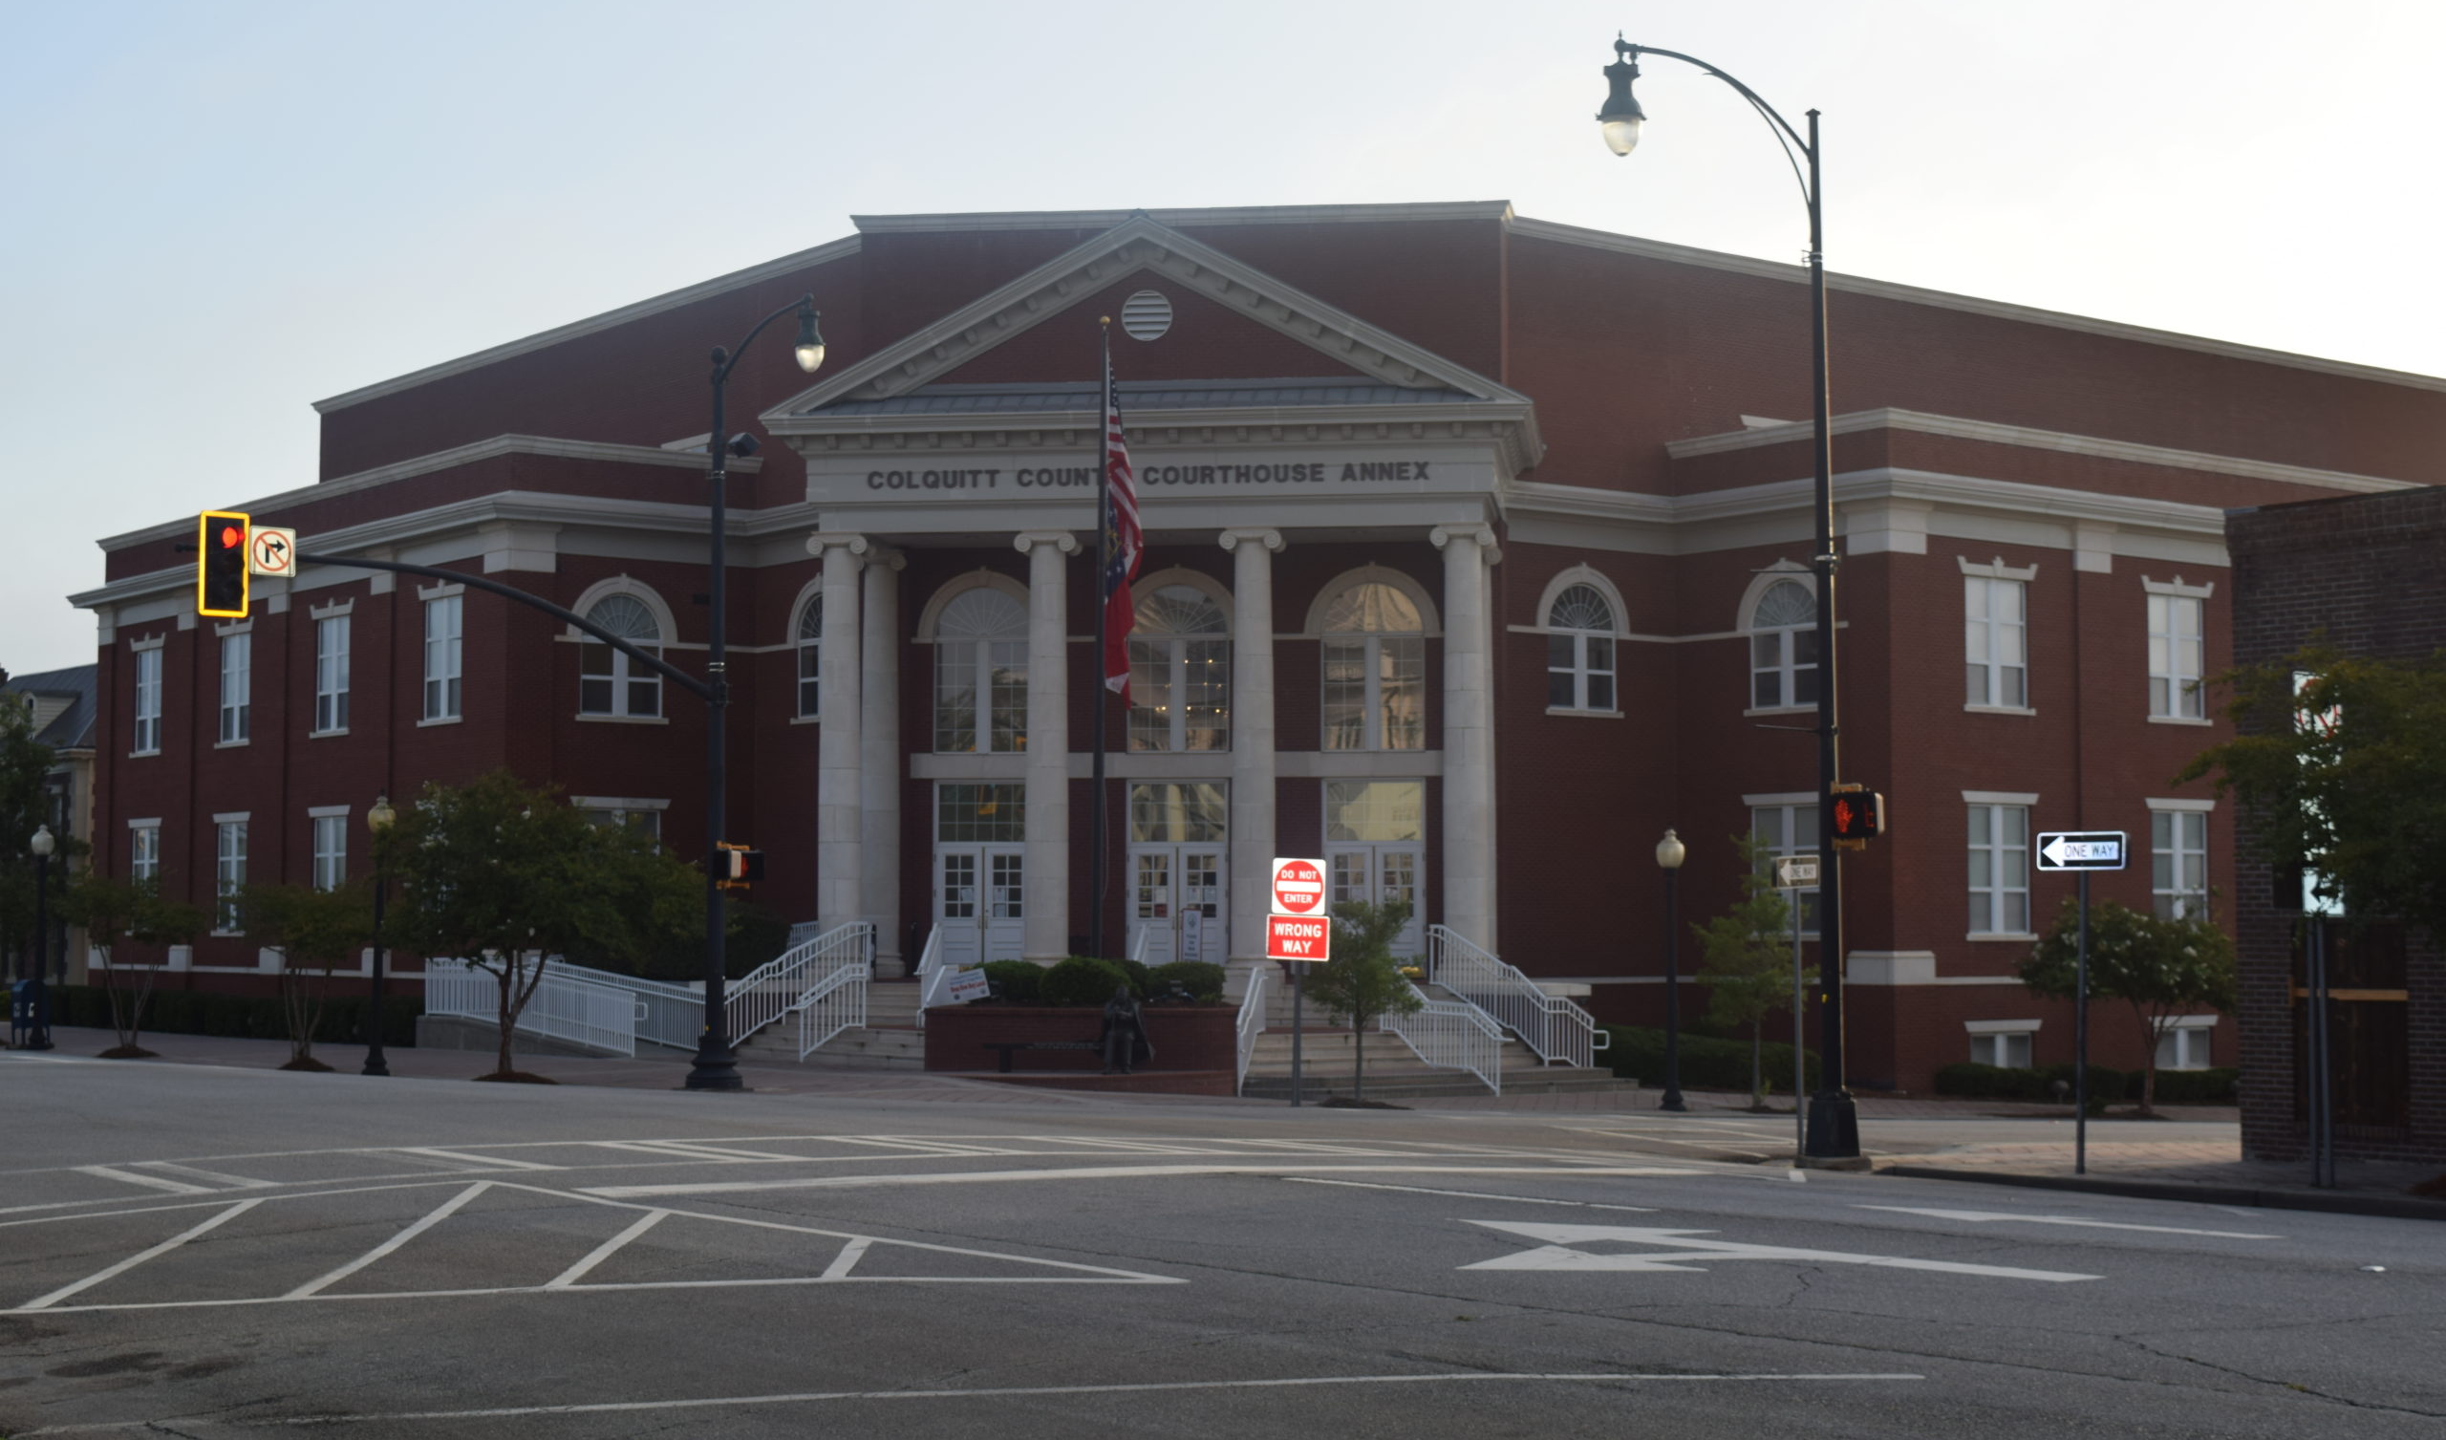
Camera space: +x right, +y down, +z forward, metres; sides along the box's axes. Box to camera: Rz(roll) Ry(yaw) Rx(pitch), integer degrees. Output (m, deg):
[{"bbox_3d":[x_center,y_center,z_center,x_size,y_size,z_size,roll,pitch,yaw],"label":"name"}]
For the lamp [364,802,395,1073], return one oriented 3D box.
[{"bbox_3d":[-12.394,3.170,50.903,0.380,4.116,0.380,-1,-4,7],"label":"lamp"}]

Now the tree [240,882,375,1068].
[{"bbox_3d":[-14.598,4.052,55.219,2.150,2.929,2.150,0,-4,7],"label":"tree"}]

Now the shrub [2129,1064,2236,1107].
[{"bbox_3d":[18.484,6.979,66.300,2.200,0.800,1.100,3,-4,-37],"label":"shrub"}]

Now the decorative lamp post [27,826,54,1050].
[{"bbox_3d":[-21.740,4.001,63.682,0.380,4.098,0.380,-1,-4,7],"label":"decorative lamp post"}]

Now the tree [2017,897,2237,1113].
[{"bbox_3d":[15.867,4.956,59.997,3.950,3.790,3.800,0,-4,7],"label":"tree"}]

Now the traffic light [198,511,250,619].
[{"bbox_3d":[-12.251,-1.897,42.497,0.620,1.306,0.380,3,-4,-38],"label":"traffic light"}]

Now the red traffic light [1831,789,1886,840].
[{"bbox_3d":[5.713,0.851,31.200,0.460,0.450,0.250,-3,-5,44],"label":"red traffic light"}]

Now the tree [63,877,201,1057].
[{"bbox_3d":[-18.584,4.152,58.859,2.300,3.074,2.300,-1,-4,7],"label":"tree"}]

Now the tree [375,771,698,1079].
[{"bbox_3d":[-10.593,3.110,53.500,4.900,4.700,4.700,0,-4,8],"label":"tree"}]

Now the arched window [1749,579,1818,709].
[{"bbox_3d":[10.644,-1.403,65.201,0.200,2.466,1.860,3,-5,-38],"label":"arched window"}]

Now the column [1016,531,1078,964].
[{"bbox_3d":[-3.198,0.522,62.898,1.030,7.910,0.980,0,-4,8],"label":"column"}]

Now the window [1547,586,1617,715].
[{"bbox_3d":[6.293,-1.290,60.796,1.774,2.252,0.250,3,-4,-38],"label":"window"}]

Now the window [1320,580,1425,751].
[{"bbox_3d":[2.608,-0.953,60.673,1.844,3.018,0.250,-1,-4,7],"label":"window"}]

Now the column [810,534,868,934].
[{"bbox_3d":[-7.004,0.557,63.401,1.030,7.950,0.980,0,-4,8],"label":"column"}]

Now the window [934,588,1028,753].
[{"bbox_3d":[-4.569,-0.958,66.705,1.930,3.200,0.200,0,-4,8],"label":"window"}]

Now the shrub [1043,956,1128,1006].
[{"bbox_3d":[-2.148,4.099,54.102,1.400,0.833,1.350,0,-4,7],"label":"shrub"}]

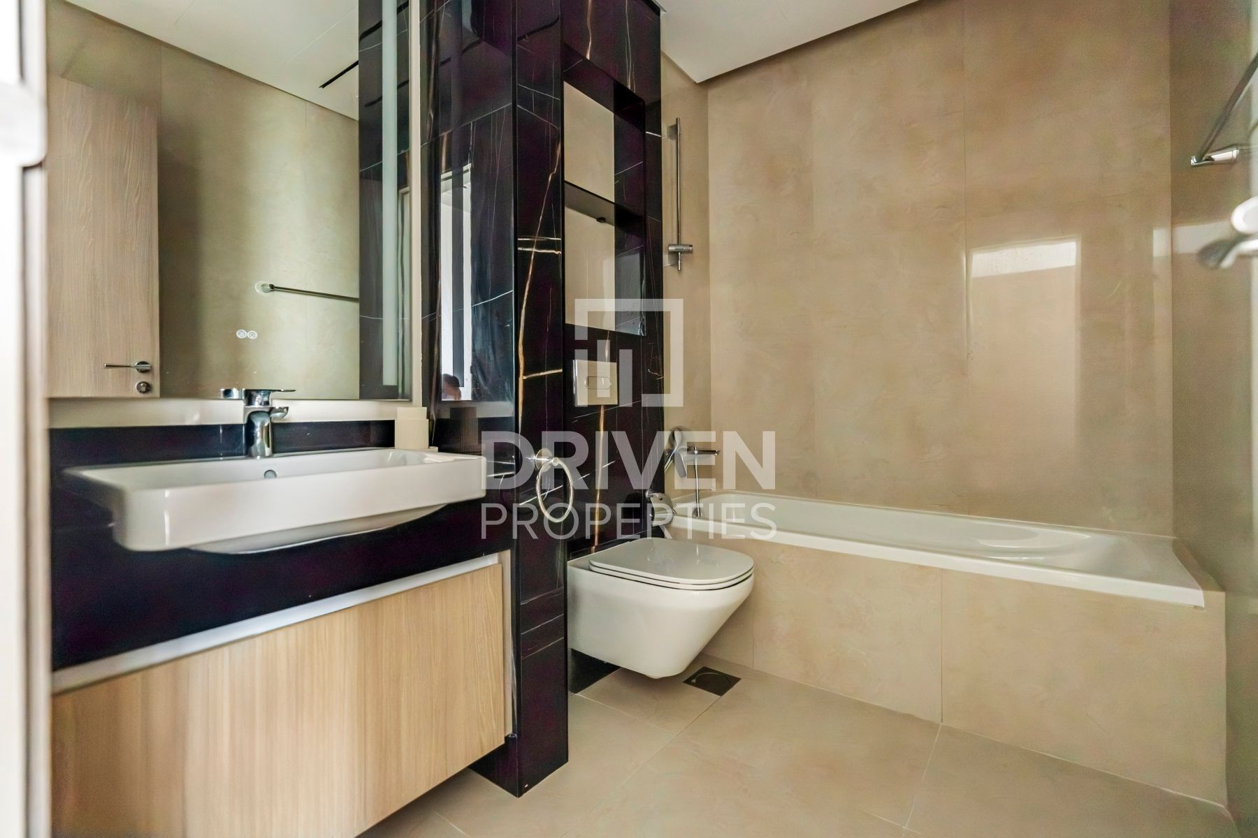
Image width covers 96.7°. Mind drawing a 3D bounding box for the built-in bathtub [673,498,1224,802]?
[{"bbox_3d":[0.918,0.651,2.139,1.758,0.513,0.747,0,1,37],"label":"built-in bathtub"}]

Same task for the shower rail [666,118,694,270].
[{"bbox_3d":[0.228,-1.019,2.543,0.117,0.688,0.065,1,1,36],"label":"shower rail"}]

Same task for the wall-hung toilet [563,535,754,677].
[{"bbox_3d":[0.120,0.588,1.781,0.535,0.310,0.370,1,1,36],"label":"wall-hung toilet"}]

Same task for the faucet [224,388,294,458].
[{"bbox_3d":[-0.721,0.010,1.120,0.155,0.140,0.052,1,1,36],"label":"faucet"}]

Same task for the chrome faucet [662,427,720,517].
[{"bbox_3d":[0.284,0.247,2.569,0.222,0.425,0.255,0,1,37],"label":"chrome faucet"}]

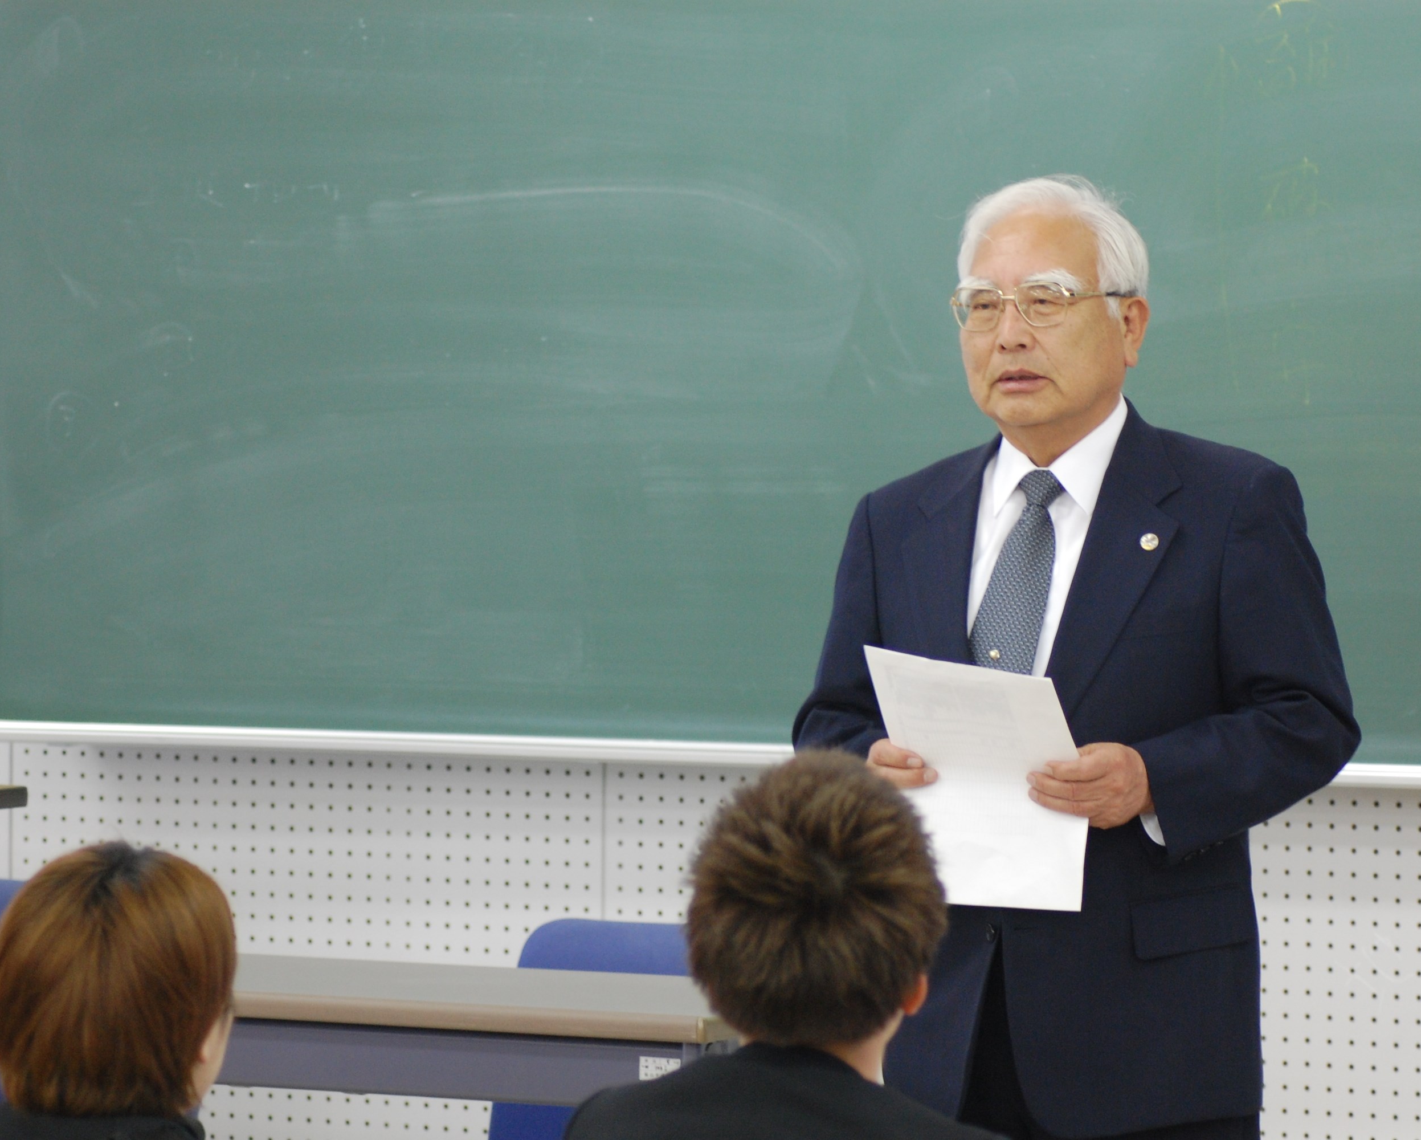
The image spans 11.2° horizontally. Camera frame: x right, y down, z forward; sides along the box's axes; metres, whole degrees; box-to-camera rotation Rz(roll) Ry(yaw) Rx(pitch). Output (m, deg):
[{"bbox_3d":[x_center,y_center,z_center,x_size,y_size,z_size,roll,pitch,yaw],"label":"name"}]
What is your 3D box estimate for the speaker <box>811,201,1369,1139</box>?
[{"bbox_3d":[0.352,0.427,7.410,0.600,1.650,0.430,1,2,29],"label":"speaker"}]

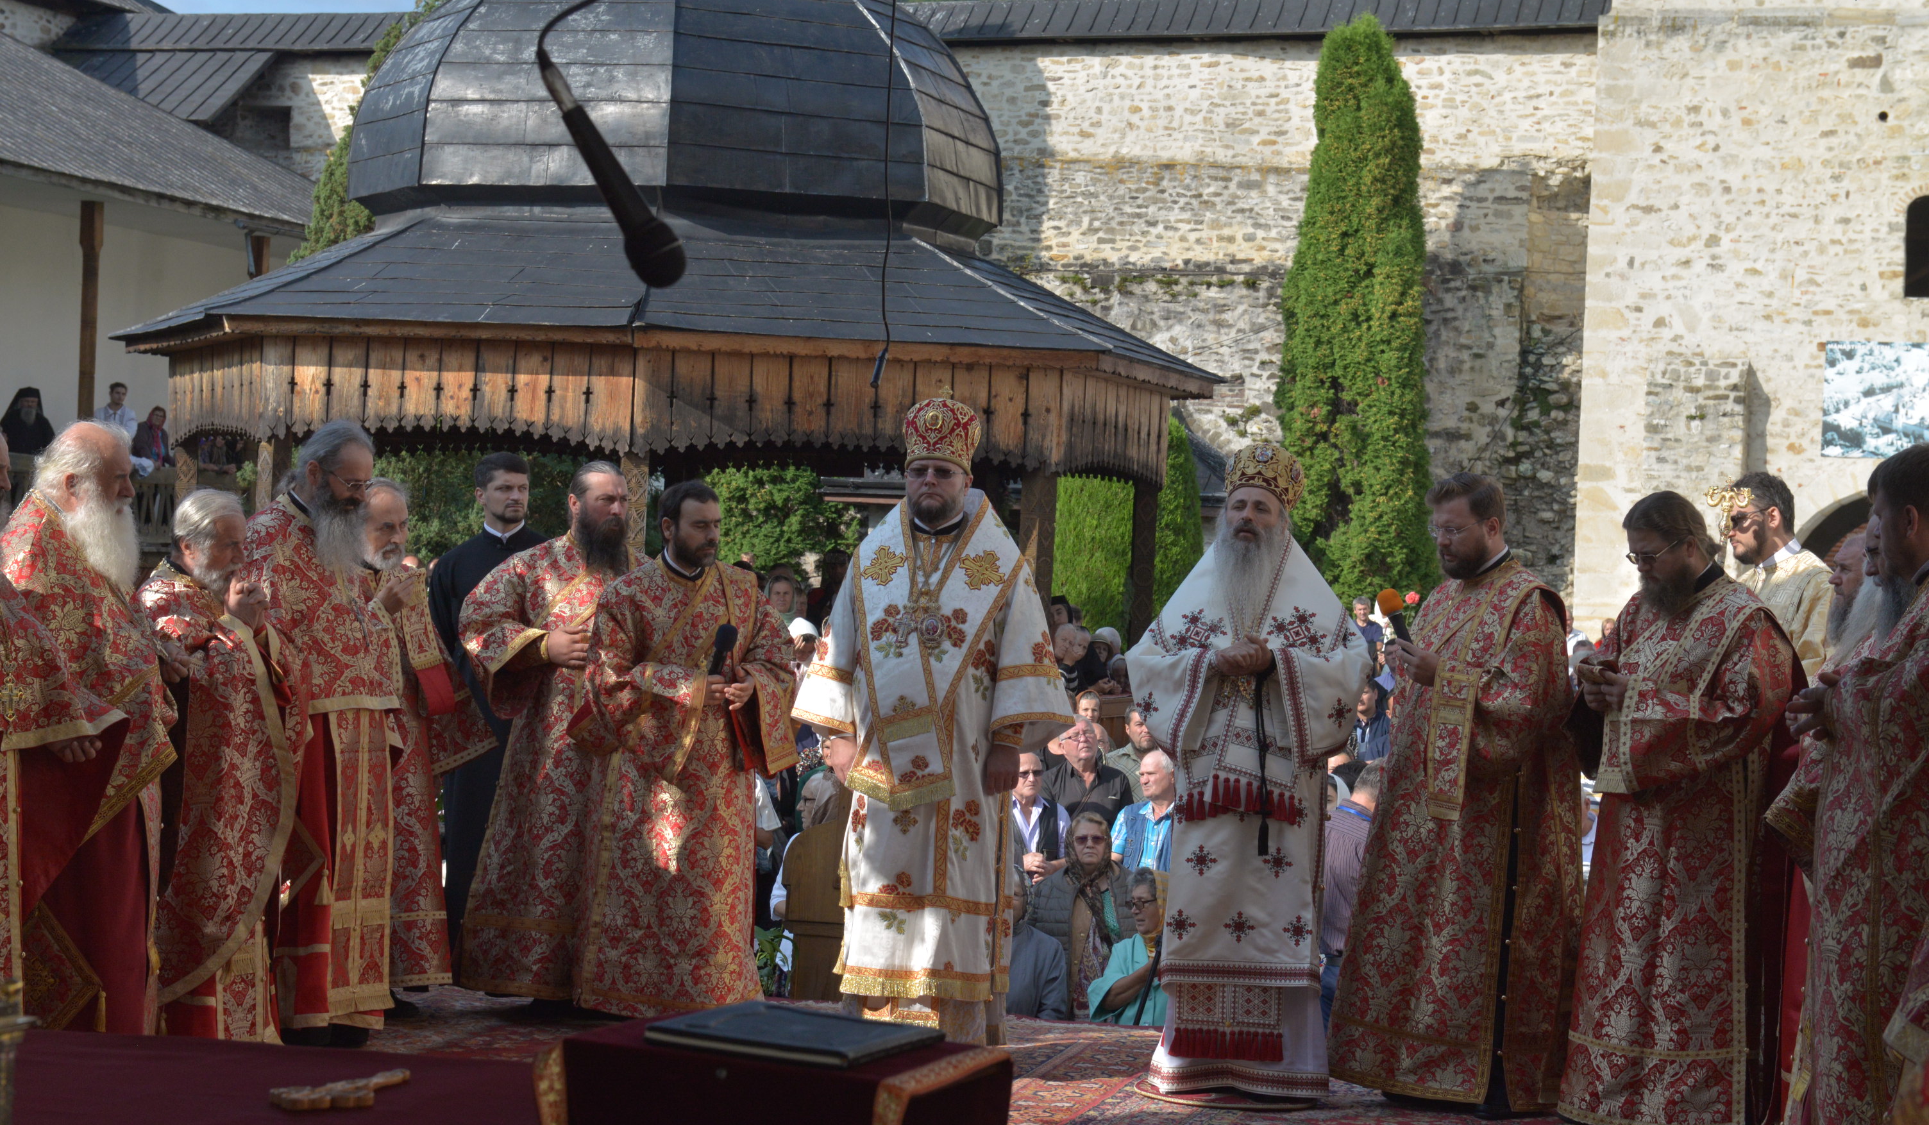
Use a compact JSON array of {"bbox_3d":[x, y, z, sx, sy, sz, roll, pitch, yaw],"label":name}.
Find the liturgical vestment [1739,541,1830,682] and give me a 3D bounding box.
[{"bbox_3d":[2.605,0.665,12.000,0.420,1.460,0.560,1,0,-30],"label":"liturgical vestment"}]

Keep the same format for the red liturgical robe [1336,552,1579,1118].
[{"bbox_3d":[1.367,0.743,10.420,0.550,1.532,0.620,1,1,-33],"label":"red liturgical robe"}]

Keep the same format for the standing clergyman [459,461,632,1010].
[{"bbox_3d":[-1.315,0.547,12.100,0.680,1.780,0.520,3,-2,-41],"label":"standing clergyman"}]

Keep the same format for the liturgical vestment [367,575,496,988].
[{"bbox_3d":[-1.803,0.696,11.950,0.480,1.329,0.580,2,1,38],"label":"liturgical vestment"}]

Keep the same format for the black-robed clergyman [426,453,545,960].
[{"bbox_3d":[-1.604,0.505,12.900,0.560,1.761,0.360,2,0,-22],"label":"black-robed clergyman"}]

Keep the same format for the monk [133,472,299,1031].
[{"bbox_3d":[-2.091,0.672,10.550,0.460,1.364,0.530,2,0,30],"label":"monk"}]

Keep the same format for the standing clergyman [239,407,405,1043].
[{"bbox_3d":[-1.851,0.484,10.800,0.460,1.800,0.570,1,-2,37],"label":"standing clergyman"}]

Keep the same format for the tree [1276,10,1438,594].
[{"bbox_3d":[3.834,-1.552,36.500,1.500,7.550,1.500,2,-1,0],"label":"tree"}]

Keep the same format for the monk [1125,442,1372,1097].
[{"bbox_3d":[0.810,0.560,10.750,0.700,1.860,0.500,2,-1,13],"label":"monk"}]

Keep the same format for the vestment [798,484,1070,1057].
[{"bbox_3d":[-0.108,0.476,11.450,0.820,1.968,0.500,2,0,14],"label":"vestment"}]

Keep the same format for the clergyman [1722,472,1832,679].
[{"bbox_3d":[2.380,0.648,11.000,0.440,1.820,0.580,3,-1,-21],"label":"clergyman"}]

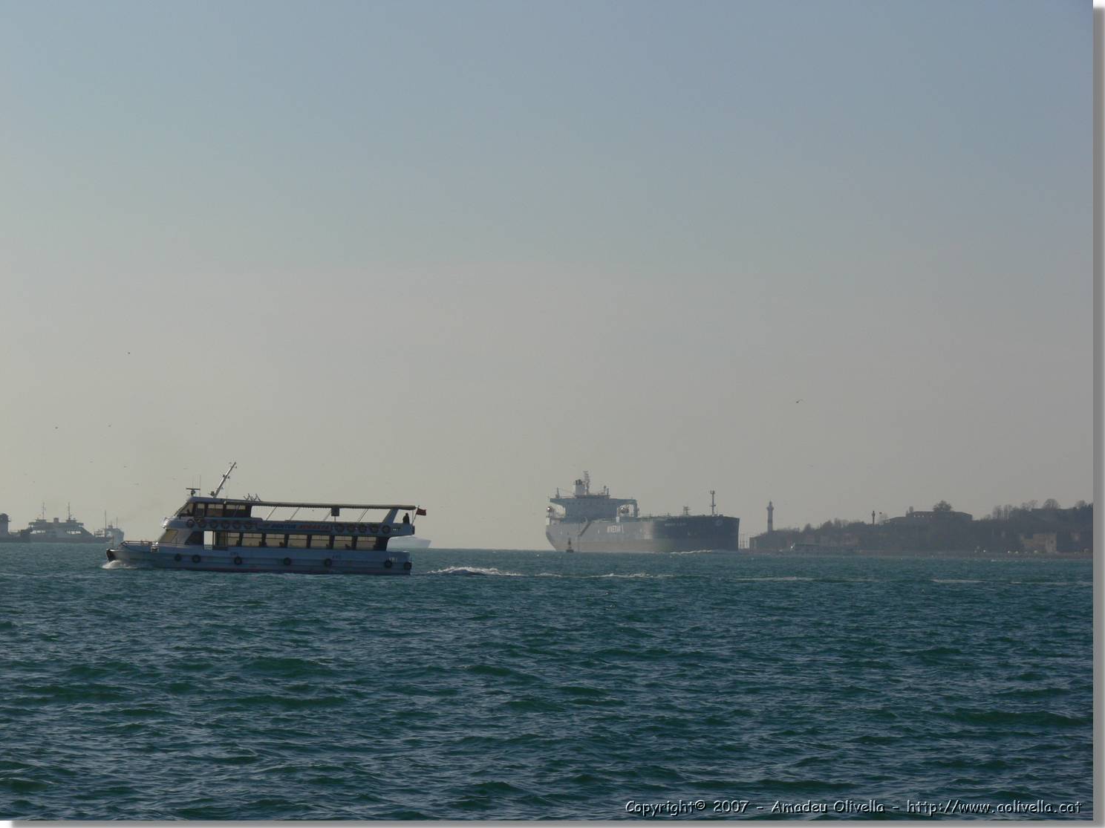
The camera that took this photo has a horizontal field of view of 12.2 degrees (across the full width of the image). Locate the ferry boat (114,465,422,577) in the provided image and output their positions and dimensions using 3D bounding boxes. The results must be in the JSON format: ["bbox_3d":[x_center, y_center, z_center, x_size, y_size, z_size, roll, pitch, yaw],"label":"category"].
[{"bbox_3d":[-26.480,9.670,480.000,29.400,10.100,6.800,1,-1,-2],"label":"ferry boat"}]

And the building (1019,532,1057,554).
[{"bbox_3d":[276.950,73.570,2956.000,21.800,12.100,13.000,1,-1,5],"label":"building"}]

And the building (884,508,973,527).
[{"bbox_3d":[240.270,66.030,3312.000,55.400,12.200,25.000,1,-1,4],"label":"building"}]

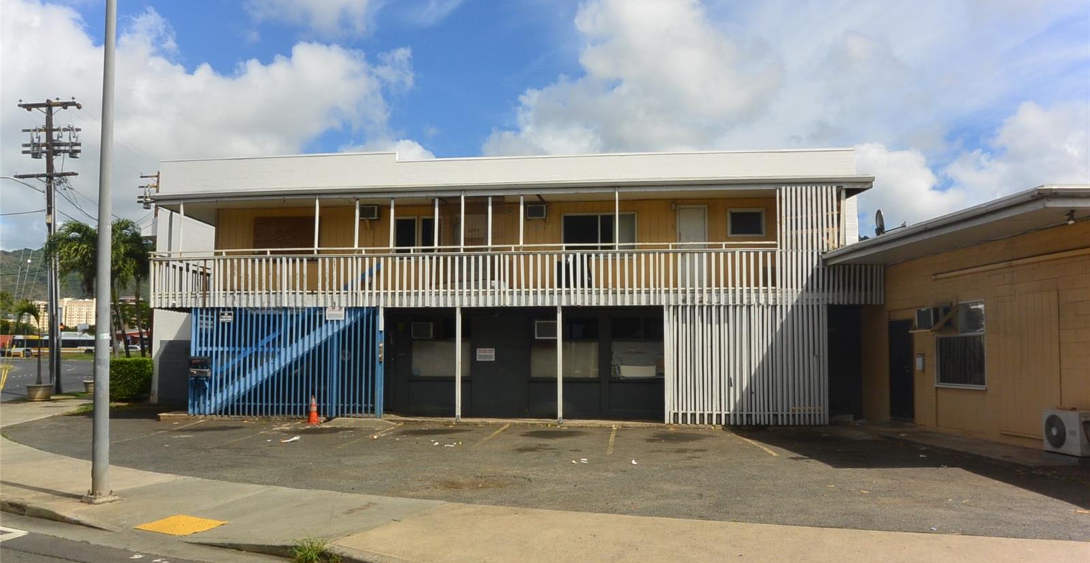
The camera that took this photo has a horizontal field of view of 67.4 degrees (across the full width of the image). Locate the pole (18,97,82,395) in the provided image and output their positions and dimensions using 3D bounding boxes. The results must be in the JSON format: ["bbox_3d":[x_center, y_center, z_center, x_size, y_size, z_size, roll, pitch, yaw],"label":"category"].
[{"bbox_3d":[-18.530,-1.347,30.856,2.550,11.100,0.800,-3,-5,4],"label":"pole"}]

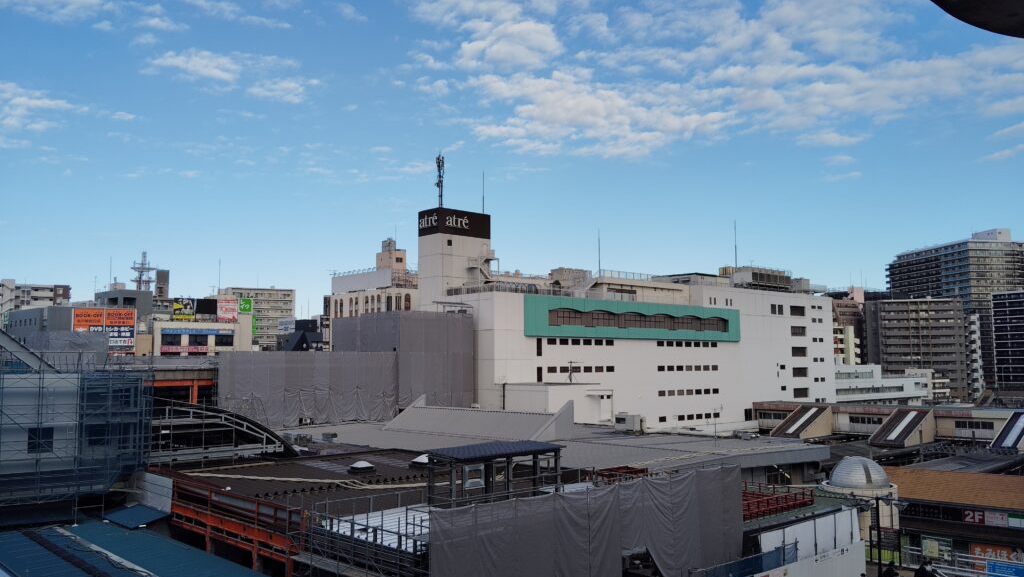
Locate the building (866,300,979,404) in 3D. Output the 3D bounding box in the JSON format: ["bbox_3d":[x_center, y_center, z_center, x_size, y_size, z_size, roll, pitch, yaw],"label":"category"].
[{"bbox_3d":[145.594,23.717,298.492,30.695,38.304,15.000,-1,-5,3],"label":"building"}]

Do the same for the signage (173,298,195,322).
[{"bbox_3d":[-67.935,4.308,172.331,4.700,4.475,0.500,2,-6,-27],"label":"signage"}]

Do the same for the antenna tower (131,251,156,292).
[{"bbox_3d":[-111.570,-4.940,251.487,6.600,12.352,6.600,1,-5,-17],"label":"antenna tower"}]

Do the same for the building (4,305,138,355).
[{"bbox_3d":[-92.951,18.001,176.724,23.500,26.530,15.000,1,-5,-19],"label":"building"}]

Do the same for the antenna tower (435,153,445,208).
[{"bbox_3d":[-12.079,-18.091,139.165,1.500,9.288,1.500,-5,-7,42],"label":"antenna tower"}]

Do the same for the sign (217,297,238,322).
[{"bbox_3d":[-58.942,4.515,172.308,4.500,4.682,0.500,2,-6,-25],"label":"sign"}]

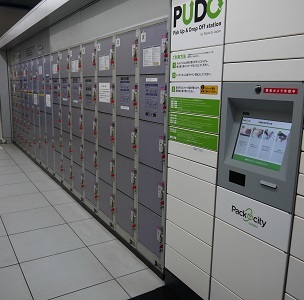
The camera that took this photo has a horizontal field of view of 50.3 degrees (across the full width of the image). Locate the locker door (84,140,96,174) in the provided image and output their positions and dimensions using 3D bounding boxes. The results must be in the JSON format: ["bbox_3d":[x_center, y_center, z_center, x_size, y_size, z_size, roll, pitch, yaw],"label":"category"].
[{"bbox_3d":[-0.706,0.082,3.676,0.030,0.352,0.355,-6,13,-31],"label":"locker door"}]

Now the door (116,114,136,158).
[{"bbox_3d":[-0.227,-0.119,2.822,0.030,0.342,0.356,-5,13,-31],"label":"door"}]

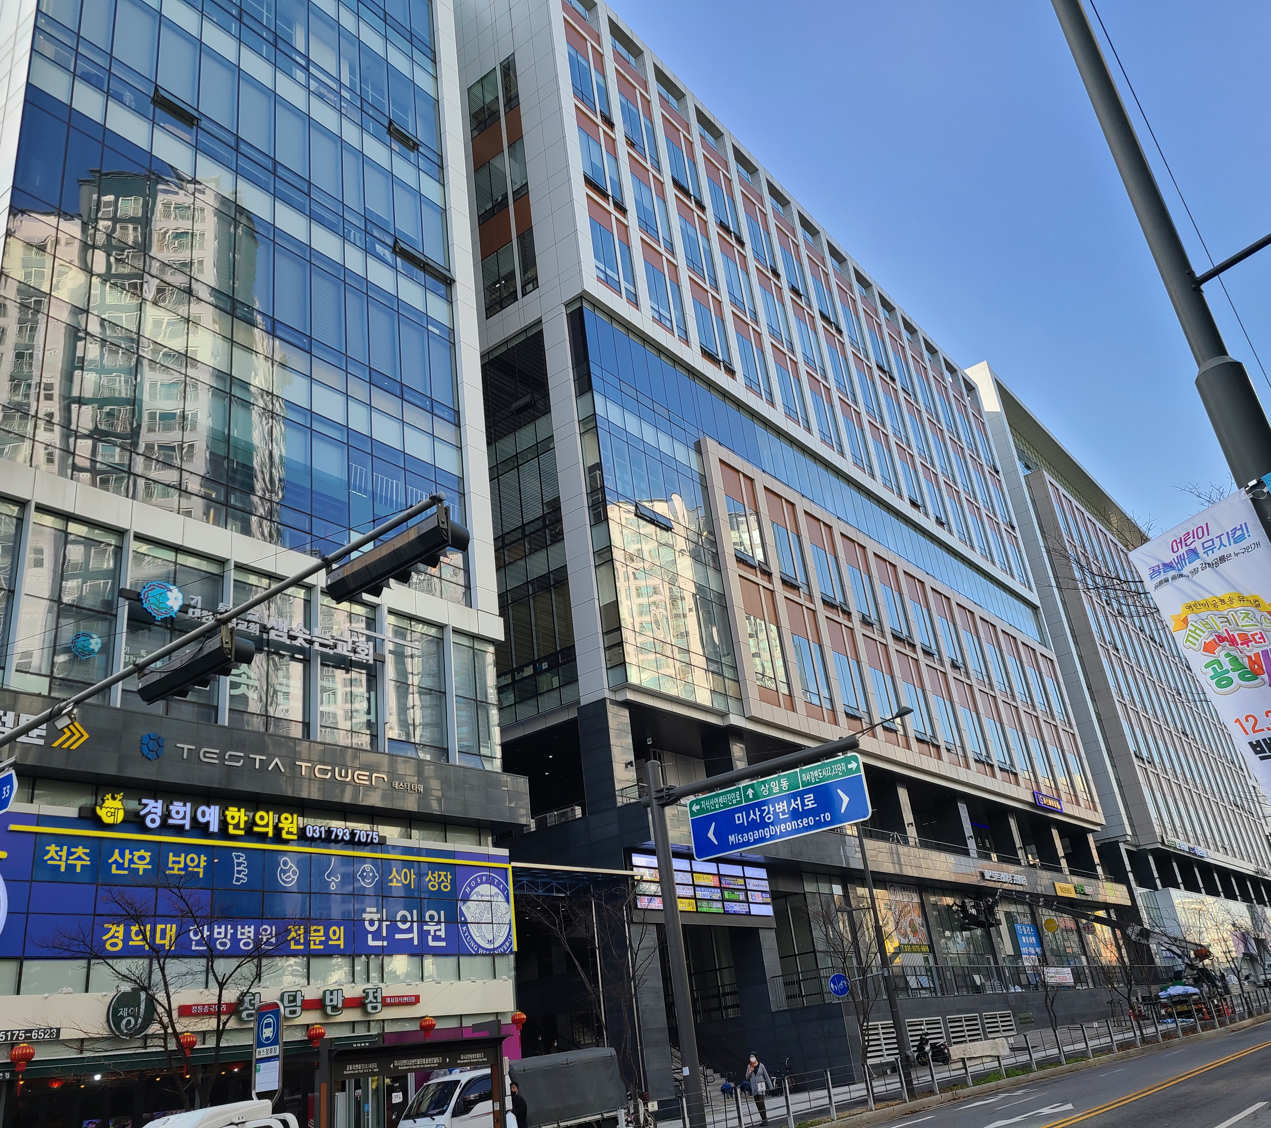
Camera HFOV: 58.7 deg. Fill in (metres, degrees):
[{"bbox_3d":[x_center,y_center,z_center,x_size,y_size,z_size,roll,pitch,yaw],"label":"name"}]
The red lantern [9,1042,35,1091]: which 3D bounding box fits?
[{"bbox_3d":[-9.513,7.819,17.520,0.365,0.695,0.365,-23,-28,31],"label":"red lantern"}]

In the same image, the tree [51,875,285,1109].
[{"bbox_3d":[-5.751,6.261,14.190,2.517,4.555,2.650,-23,-28,31],"label":"tree"}]

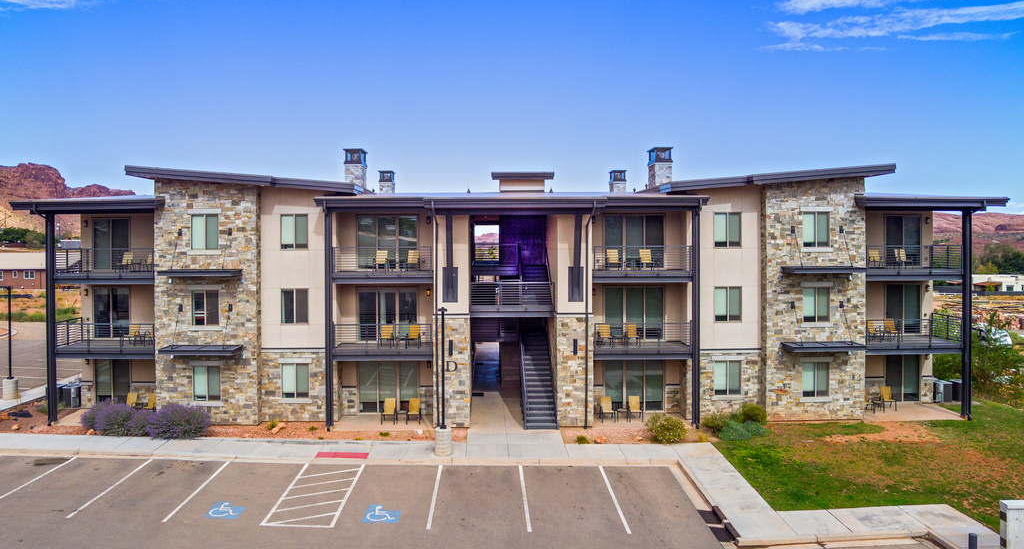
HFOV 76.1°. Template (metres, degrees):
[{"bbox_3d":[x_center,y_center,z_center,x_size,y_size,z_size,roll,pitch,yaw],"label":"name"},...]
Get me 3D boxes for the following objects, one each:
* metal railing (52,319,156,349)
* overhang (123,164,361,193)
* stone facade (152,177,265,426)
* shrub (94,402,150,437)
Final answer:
[{"bbox_3d":[-16.838,2.564,27.888,4.025,1.130,1.680,0,2,-1],"label":"metal railing"},{"bbox_3d":[-11.500,-4.100,28.800,9.900,1.150,2.000,0,2,-1],"label":"overhang"},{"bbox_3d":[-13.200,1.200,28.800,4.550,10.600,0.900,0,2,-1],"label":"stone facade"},{"bbox_3d":[-15.120,5.660,25.400,1.950,1.120,1.750,0,2,-1],"label":"shrub"}]

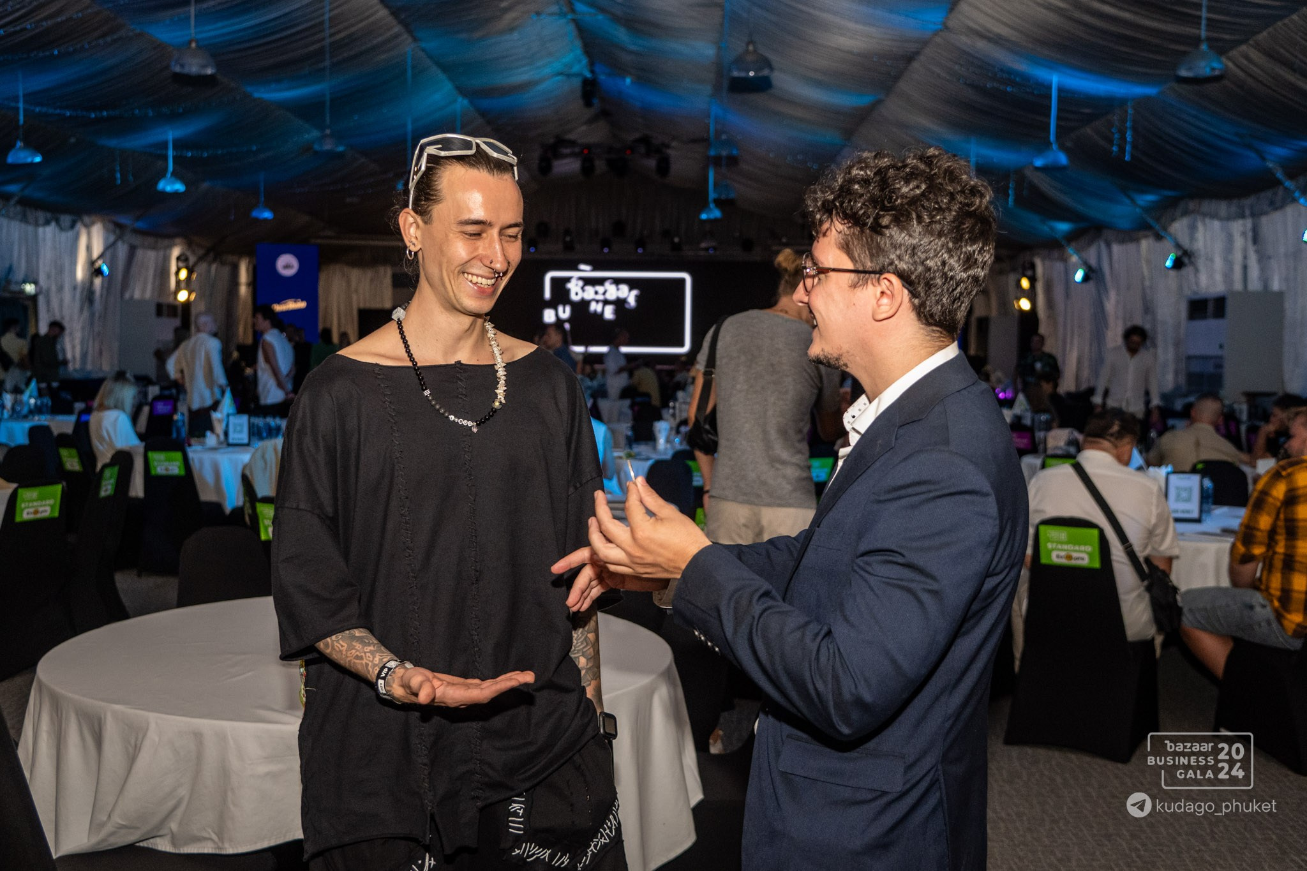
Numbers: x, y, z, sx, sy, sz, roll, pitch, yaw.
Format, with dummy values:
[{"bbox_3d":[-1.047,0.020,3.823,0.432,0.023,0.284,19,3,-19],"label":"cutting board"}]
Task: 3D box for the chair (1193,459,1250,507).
[{"bbox_3d":[3.103,0.611,7.117,0.460,0.920,0.540,4,6,38],"label":"chair"}]

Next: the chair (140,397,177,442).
[{"bbox_3d":[-4.841,0.060,12.456,0.460,0.920,0.540,-3,6,-36],"label":"chair"}]

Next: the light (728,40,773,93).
[{"bbox_3d":[0.947,-3.619,12.400,0.420,0.460,0.420,1,3,0],"label":"light"}]

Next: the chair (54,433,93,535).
[{"bbox_3d":[-3.645,0.434,8.292,0.460,0.920,0.540,4,6,33],"label":"chair"}]

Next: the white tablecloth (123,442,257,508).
[{"bbox_3d":[-3.507,0.291,9.993,1.580,0.500,1.580,1,4,0],"label":"white tablecloth"}]

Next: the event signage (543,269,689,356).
[{"bbox_3d":[-0.796,-2.675,27.500,3.230,1.820,0.120,1,5,0],"label":"event signage"}]

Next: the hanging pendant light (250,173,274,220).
[{"bbox_3d":[-7.058,-4.326,22.900,0.420,0.800,0.420,1,3,0],"label":"hanging pendant light"}]

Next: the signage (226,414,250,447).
[{"bbox_3d":[-3.069,-0.043,9.400,0.170,0.240,0.050,0,3,-12],"label":"signage"}]

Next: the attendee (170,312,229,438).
[{"bbox_3d":[-4.160,-0.204,11.654,0.560,1.830,0.380,1,3,-3],"label":"attendee"}]

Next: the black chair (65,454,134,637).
[{"bbox_3d":[-3.082,0.561,6.774,0.570,0.910,0.470,1,4,2],"label":"black chair"}]

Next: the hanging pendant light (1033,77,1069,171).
[{"bbox_3d":[3.916,-3.092,12.523,0.360,0.930,0.360,1,4,0],"label":"hanging pendant light"}]

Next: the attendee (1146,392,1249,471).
[{"bbox_3d":[3.354,0.401,7.988,0.620,1.320,0.750,1,3,6],"label":"attendee"}]

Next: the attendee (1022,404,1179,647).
[{"bbox_3d":[1.914,0.546,5.396,0.600,1.320,0.800,3,6,28],"label":"attendee"}]

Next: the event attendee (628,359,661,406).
[{"bbox_3d":[-0.117,-0.283,15.032,0.480,1.260,0.650,-1,5,-20],"label":"event attendee"}]

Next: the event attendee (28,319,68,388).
[{"bbox_3d":[-7.843,-0.687,16.510,0.460,1.650,0.480,-1,5,-15],"label":"event attendee"}]

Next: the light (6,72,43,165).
[{"bbox_3d":[-7.432,-3.750,15.000,0.420,1.060,0.420,1,3,0],"label":"light"}]

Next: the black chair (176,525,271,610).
[{"bbox_3d":[-1.326,0.769,4.079,0.460,0.910,0.560,-1,4,-28],"label":"black chair"}]

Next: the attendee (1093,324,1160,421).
[{"bbox_3d":[4.267,-0.069,11.555,0.560,1.870,0.360,1,3,6],"label":"attendee"}]

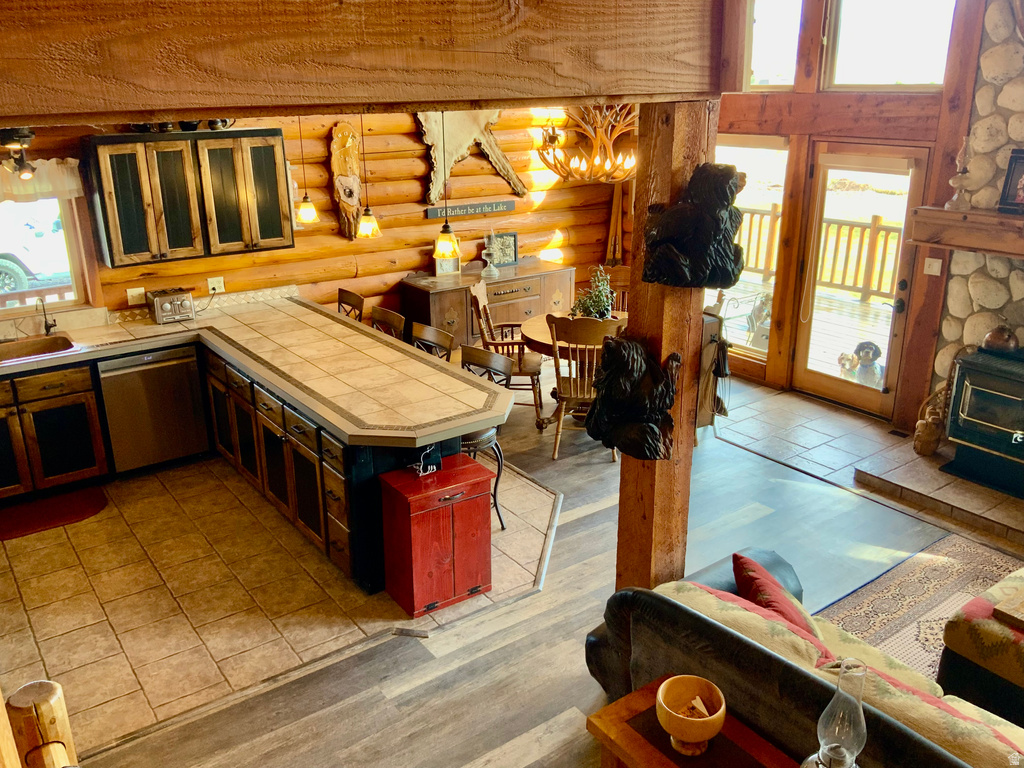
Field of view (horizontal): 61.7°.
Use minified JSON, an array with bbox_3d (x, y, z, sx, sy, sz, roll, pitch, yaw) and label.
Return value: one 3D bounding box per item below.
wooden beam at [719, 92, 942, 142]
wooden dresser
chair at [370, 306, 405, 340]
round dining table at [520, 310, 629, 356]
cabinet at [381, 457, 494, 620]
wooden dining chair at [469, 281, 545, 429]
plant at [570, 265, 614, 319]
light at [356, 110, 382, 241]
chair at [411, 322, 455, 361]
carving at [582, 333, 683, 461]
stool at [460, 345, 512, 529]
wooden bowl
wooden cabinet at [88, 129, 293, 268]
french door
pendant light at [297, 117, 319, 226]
[{"bbox_3d":[2.420,-2.117,6.755,0.190,0.330,2.100,-12,22,-31],"label":"wooden beam"},{"bbox_3d":[-0.167,-0.500,7.521,1.530,0.990,0.570,-14,23,-34],"label":"wooden dresser"},{"bbox_3d":[-0.967,0.036,5.722,0.480,1.000,0.450,-13,23,-34],"label":"chair"},{"bbox_3d":[0.616,-0.069,6.596,1.120,0.750,1.120,0,19,0],"label":"round dining table"},{"bbox_3d":[-0.375,0.758,4.339,0.470,0.640,0.325,-12,22,-31],"label":"cabinet"},{"bbox_3d":[-0.014,-0.250,6.666,0.580,1.060,0.560,0,19,2],"label":"wooden dining chair"},{"bbox_3d":[0.581,-0.617,6.186,0.300,0.430,0.300,0,19,0],"label":"plant"},{"bbox_3d":[-0.787,-1.173,4.606,0.145,0.760,0.145,-14,23,-34],"label":"light"},{"bbox_3d":[-0.638,0.180,5.292,0.480,1.000,0.450,-13,23,-34],"label":"chair"},{"bbox_3d":[0.425,0.051,3.222,0.290,0.450,0.300,-13,23,-34],"label":"carving"},{"bbox_3d":[-0.278,0.340,4.813,0.470,1.000,0.450,-13,23,-34],"label":"stool"},{"bbox_3d":[0.519,0.978,2.475,0.200,0.177,0.200,0,19,0],"label":"wooden bowl"},{"bbox_3d":[-2.108,-1.258,5.672,1.180,0.790,0.360,-13,23,-34],"label":"wooden cabinet"},{"bbox_3d":[2.687,-0.818,6.712,0.070,2.060,0.950,-12,22,-31],"label":"french door"},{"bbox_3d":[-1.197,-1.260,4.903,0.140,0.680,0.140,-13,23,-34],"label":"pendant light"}]

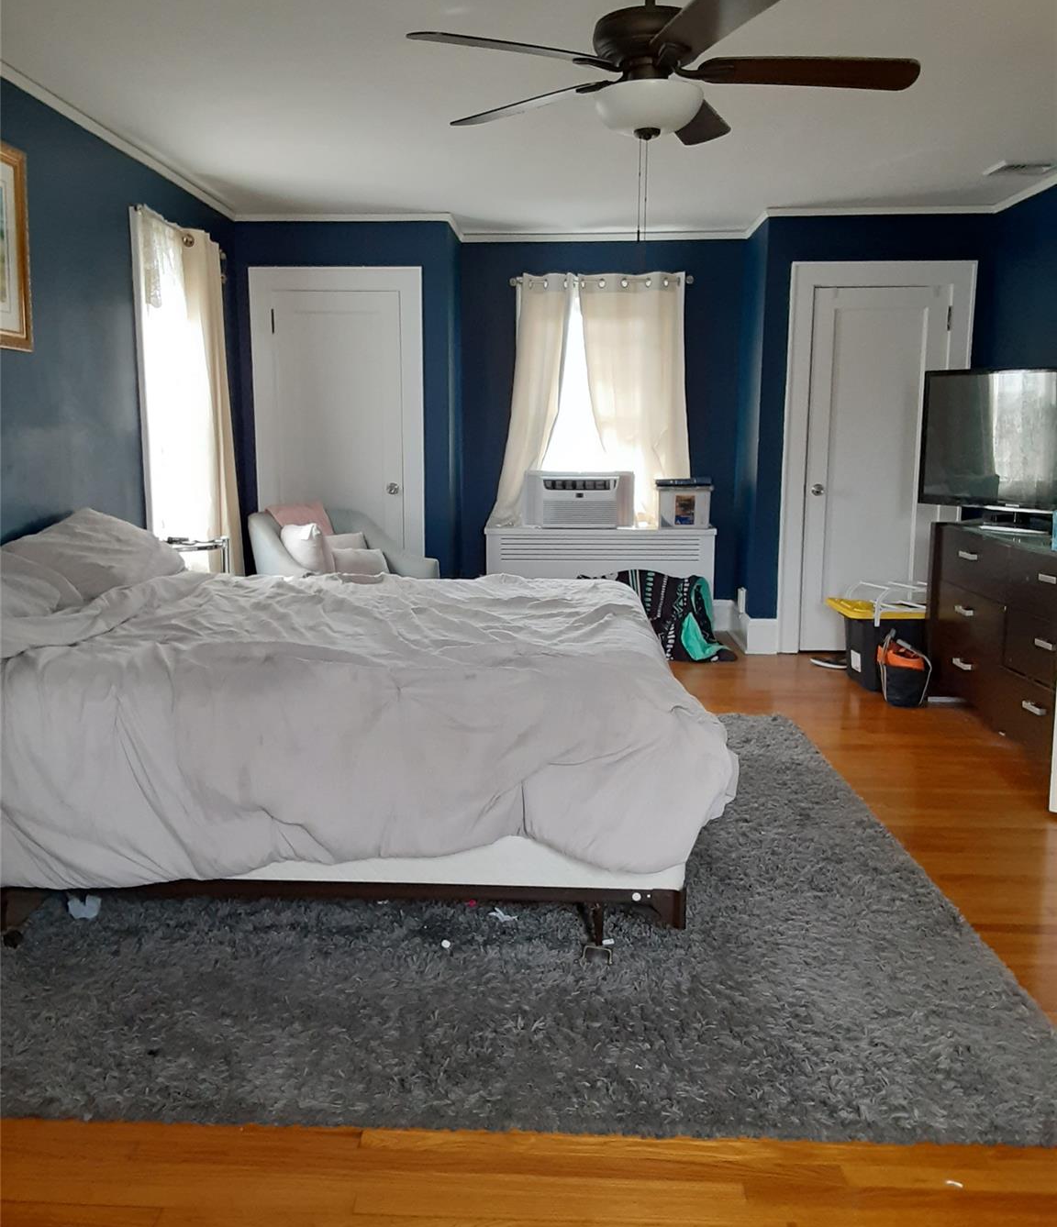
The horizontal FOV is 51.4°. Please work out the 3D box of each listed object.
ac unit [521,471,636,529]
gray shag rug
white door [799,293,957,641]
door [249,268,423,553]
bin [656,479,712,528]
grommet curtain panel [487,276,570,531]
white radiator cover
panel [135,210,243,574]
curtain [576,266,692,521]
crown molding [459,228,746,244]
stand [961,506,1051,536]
[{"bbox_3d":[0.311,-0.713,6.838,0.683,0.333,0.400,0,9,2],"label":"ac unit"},{"bbox_3d":[-0.082,0.690,3.434,2.400,0.040,2.930,0,9,1],"label":"gray shag rug"},{"bbox_3d":[1.929,-0.779,6.157,0.740,2.030,0.050,0,9,2],"label":"white door"},{"bbox_3d":[-1.072,-0.851,6.254,0.965,2.160,0.080,0,9,2],"label":"door"},{"bbox_3d":[0.940,-0.681,6.739,0.330,0.302,0.275,0,9,2],"label":"bin"},{"bbox_3d":[0.005,-1.296,6.714,0.511,1.522,0.160,0,9,2],"label":"grommet curtain panel"},{"bbox_3d":[0.438,-0.196,6.817,1.387,0.685,0.340,0,9,2],"label":"white radiator cover"},{"bbox_3d":[-1.576,-0.780,5.307,0.145,2.070,1.110,0,9,2],"label":"panel"},{"bbox_3d":[0.650,-1.295,6.698,0.699,1.527,0.140,0,9,2],"label":"curtain"},{"bbox_3d":[0.441,-2.277,6.620,1.720,0.065,0.060,0,9,2],"label":"crown molding"},{"bbox_3d":[2.161,-0.410,4.783,0.240,0.125,0.430,-6,11,-32],"label":"stand"}]

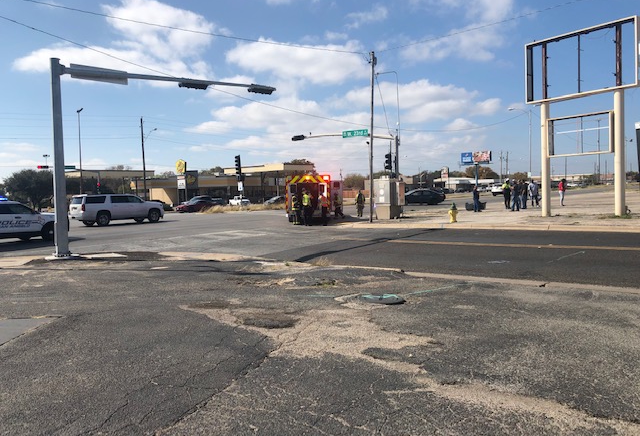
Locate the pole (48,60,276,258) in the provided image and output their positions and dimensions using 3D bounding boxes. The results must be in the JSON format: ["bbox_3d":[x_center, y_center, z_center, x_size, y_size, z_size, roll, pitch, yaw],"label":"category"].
[{"bbox_3d":[-4.900,-2.050,18.100,8.100,6.050,0.600,-3,3,-40],"label":"pole"}]

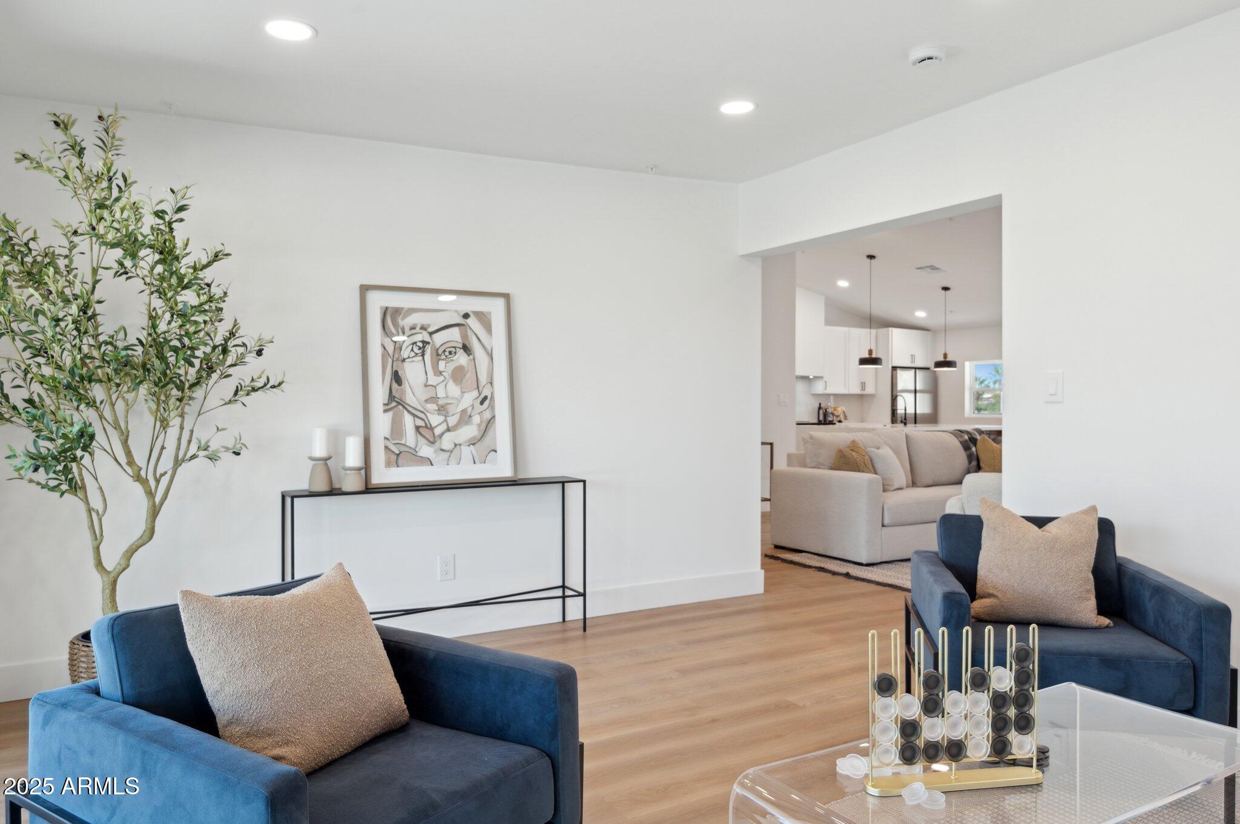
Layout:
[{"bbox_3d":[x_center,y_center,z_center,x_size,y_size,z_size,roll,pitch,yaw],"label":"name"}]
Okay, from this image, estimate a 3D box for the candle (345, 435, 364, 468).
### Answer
[{"bbox_3d":[-1.215,0.179,3.774,0.074,0.143,0.074,0,1,-31],"label":"candle"}]

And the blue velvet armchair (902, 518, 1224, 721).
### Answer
[{"bbox_3d":[1.409,0.764,2.730,0.797,0.778,0.753,0,1,12],"label":"blue velvet armchair"}]

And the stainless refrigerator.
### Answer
[{"bbox_3d":[3.995,0.253,12.061,0.951,1.729,0.783,0,1,-31],"label":"stainless refrigerator"}]

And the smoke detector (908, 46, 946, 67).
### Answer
[{"bbox_3d":[1.151,-1.331,3.106,0.142,0.048,0.142,0,1,0],"label":"smoke detector"}]

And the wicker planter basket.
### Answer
[{"bbox_3d":[-1.884,0.996,3.053,0.301,0.301,0.301,0,1,-31],"label":"wicker planter basket"}]

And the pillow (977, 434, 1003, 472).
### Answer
[{"bbox_3d":[3.337,0.421,7.324,0.448,0.437,0.163,0,-12,-9],"label":"pillow"}]

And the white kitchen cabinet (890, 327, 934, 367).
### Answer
[{"bbox_3d":[4.049,-0.910,12.105,0.948,0.530,0.610,0,1,-31],"label":"white kitchen cabinet"}]

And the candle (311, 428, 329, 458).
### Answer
[{"bbox_3d":[-1.350,0.137,3.713,0.073,0.136,0.073,0,1,-31],"label":"candle"}]

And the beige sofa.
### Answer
[{"bbox_3d":[2.541,0.650,7.106,2.329,0.915,1.017,0,1,-31],"label":"beige sofa"}]

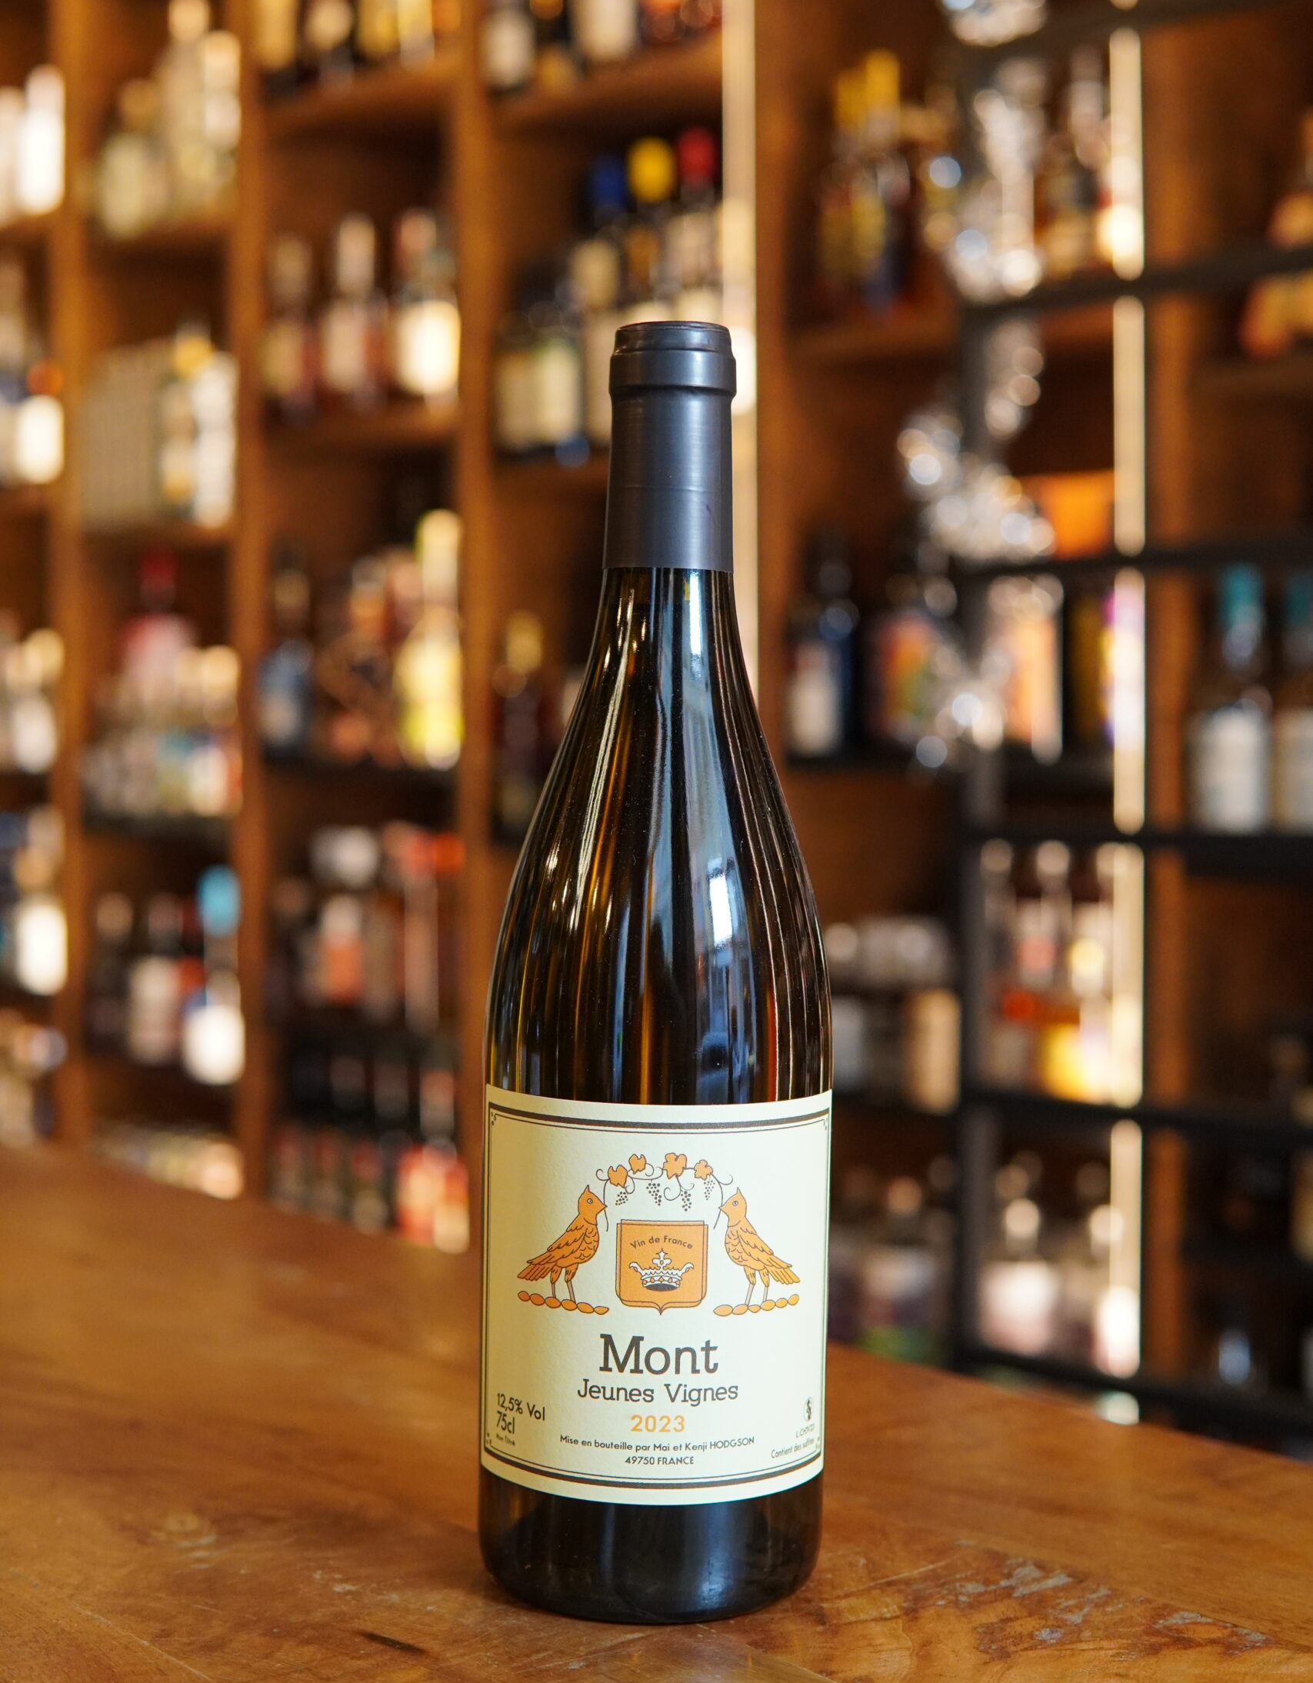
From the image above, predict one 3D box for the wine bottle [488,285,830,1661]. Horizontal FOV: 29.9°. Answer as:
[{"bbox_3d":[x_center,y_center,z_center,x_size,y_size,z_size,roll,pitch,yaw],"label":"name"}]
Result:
[{"bbox_3d":[0.002,0.028,0.590,0.083,0.298,0.083,1,3,0],"label":"wine bottle"}]

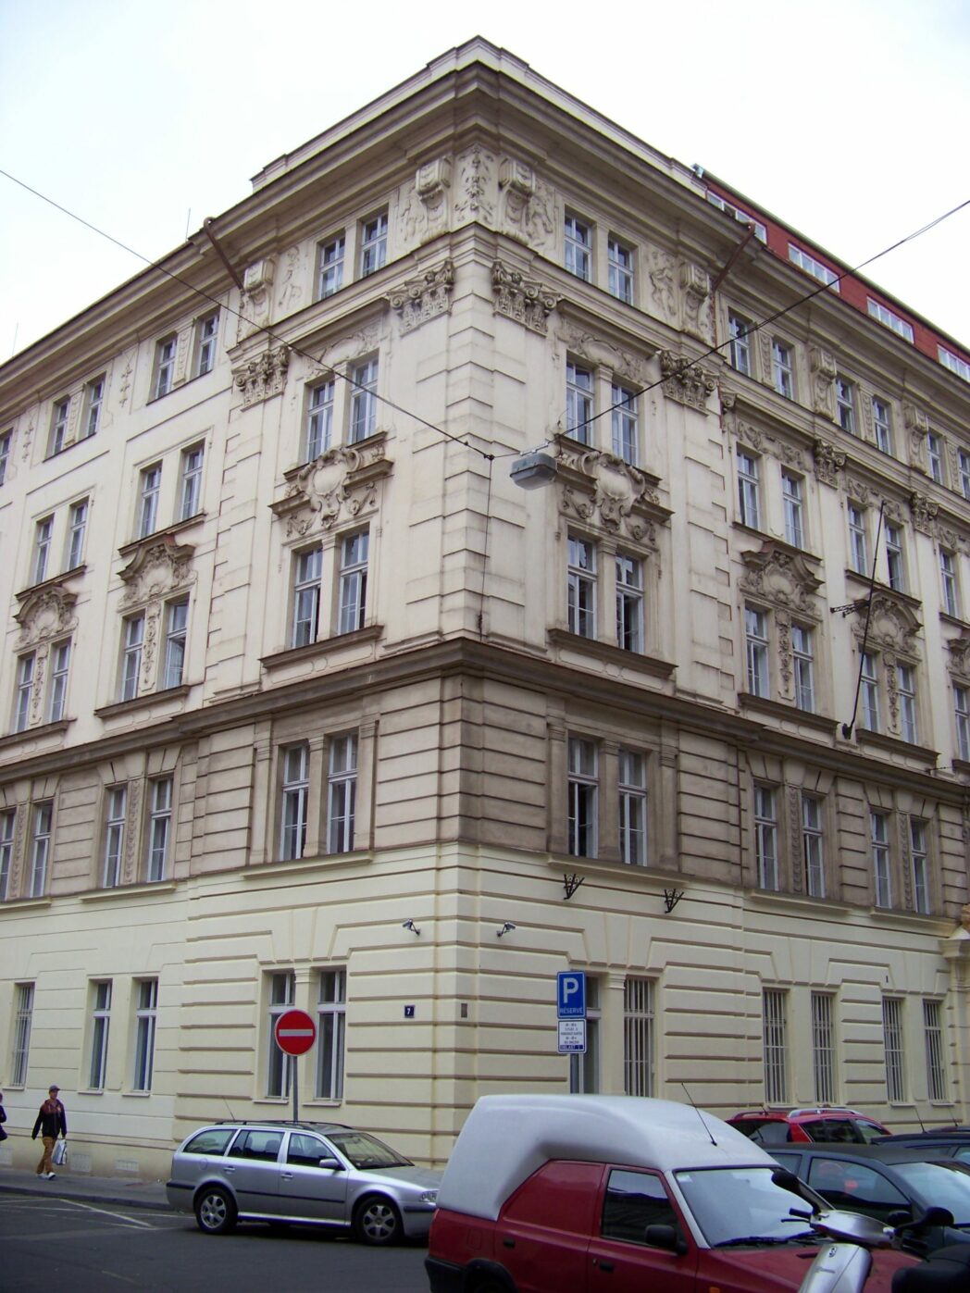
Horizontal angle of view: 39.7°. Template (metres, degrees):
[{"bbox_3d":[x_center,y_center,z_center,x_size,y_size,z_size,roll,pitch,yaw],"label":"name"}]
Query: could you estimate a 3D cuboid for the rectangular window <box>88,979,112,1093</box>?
[{"bbox_3d":[-8.027,8.267,28.590,0.920,2.260,0.200,-15,-23,41],"label":"rectangular window"}]

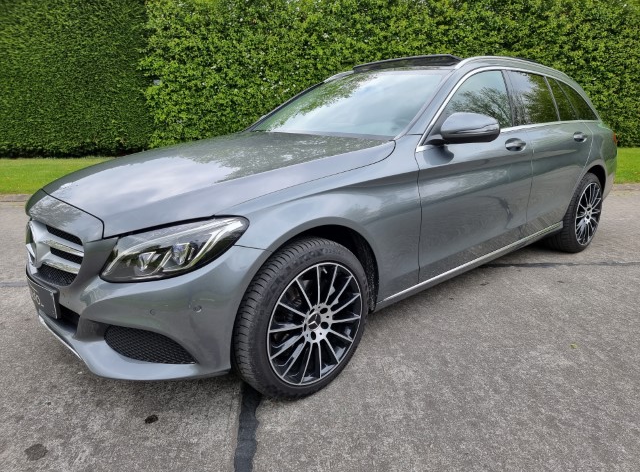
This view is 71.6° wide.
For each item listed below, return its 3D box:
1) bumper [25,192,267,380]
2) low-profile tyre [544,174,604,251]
[{"bbox_3d":[-0.986,0.114,2.066,0.610,0.630,1.790,-14,20,-38],"label":"bumper"},{"bbox_3d":[2.085,-0.196,3.626,0.655,0.655,0.240,-14,20,-38],"label":"low-profile tyre"}]

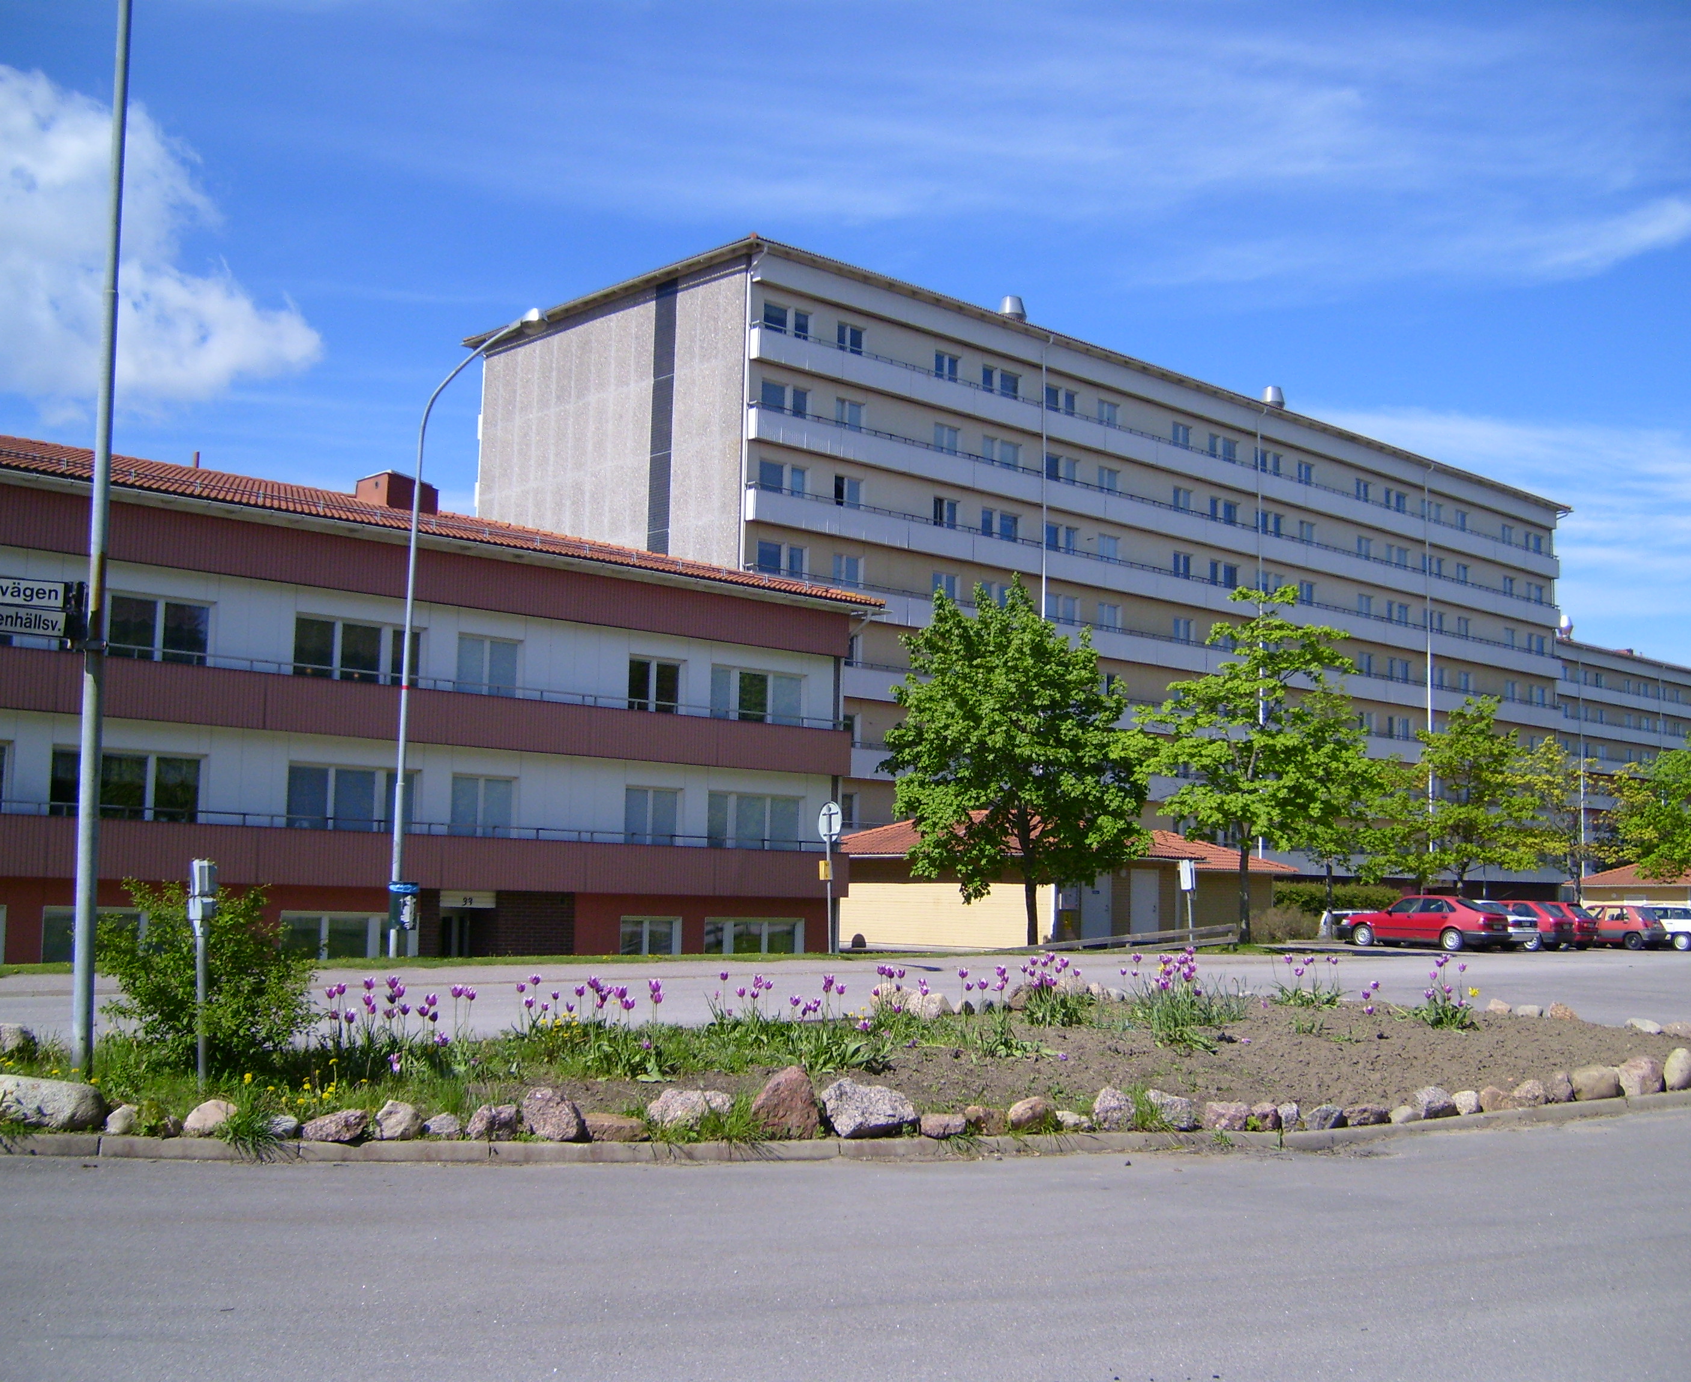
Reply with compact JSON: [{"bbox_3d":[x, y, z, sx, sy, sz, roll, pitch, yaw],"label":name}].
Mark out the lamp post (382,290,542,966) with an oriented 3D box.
[{"bbox_3d":[-4.742,-0.652,23.202,0.300,7.950,2.800,7,-8,-43],"label":"lamp post"}]

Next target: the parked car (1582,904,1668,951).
[{"bbox_3d":[24.134,7.482,59.199,3.600,1.390,1.600,-4,-8,42],"label":"parked car"}]

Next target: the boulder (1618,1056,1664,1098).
[{"bbox_3d":[5.944,2.891,13.936,0.360,0.320,0.340,-1,-7,23],"label":"boulder"}]

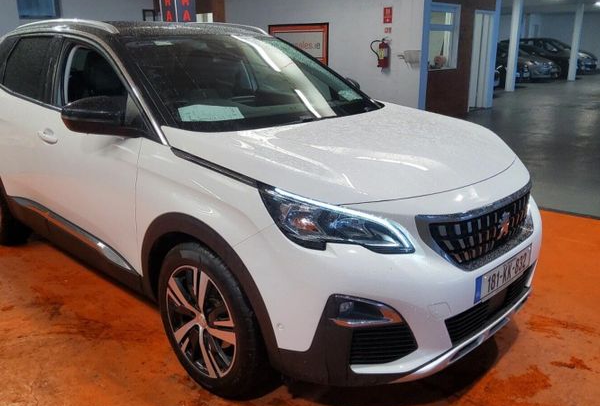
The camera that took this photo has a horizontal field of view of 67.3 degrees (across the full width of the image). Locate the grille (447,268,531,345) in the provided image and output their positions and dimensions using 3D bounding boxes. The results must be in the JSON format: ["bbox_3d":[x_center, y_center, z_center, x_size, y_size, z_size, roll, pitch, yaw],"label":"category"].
[{"bbox_3d":[0.818,0.431,1.896,0.880,0.160,0.100,-15,21,-43],"label":"grille"}]

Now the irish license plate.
[{"bbox_3d":[0.839,0.291,1.859,0.520,0.110,0.020,-15,19,-43],"label":"irish license plate"}]

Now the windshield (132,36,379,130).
[{"bbox_3d":[-0.258,-0.705,2.614,1.420,0.180,0.900,-15,53,-43],"label":"windshield"}]

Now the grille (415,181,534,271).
[{"bbox_3d":[0.803,0.092,1.851,1.000,0.280,0.170,-15,21,-43],"label":"grille"}]

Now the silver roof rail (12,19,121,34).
[{"bbox_3d":[-1.543,-1.140,2.928,0.060,0.110,1.650,-15,21,-43],"label":"silver roof rail"}]

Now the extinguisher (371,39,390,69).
[{"bbox_3d":[1.329,-2.437,7.396,0.180,0.520,0.280,-14,21,-42],"label":"extinguisher"}]

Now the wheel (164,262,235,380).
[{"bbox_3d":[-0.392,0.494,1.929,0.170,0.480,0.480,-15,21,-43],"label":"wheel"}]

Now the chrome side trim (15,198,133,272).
[{"bbox_3d":[-1.392,0.159,2.709,0.050,0.140,1.600,-15,21,-43],"label":"chrome side trim"}]

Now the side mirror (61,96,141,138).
[{"bbox_3d":[-0.941,-0.397,2.094,0.270,0.180,0.200,-15,21,-43],"label":"side mirror"}]

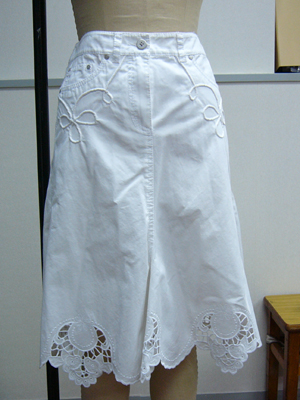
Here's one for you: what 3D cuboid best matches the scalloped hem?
[{"bbox_3d":[0.003,0.255,0.865,0.475,0.140,0.270,-2,6,-6],"label":"scalloped hem"}]

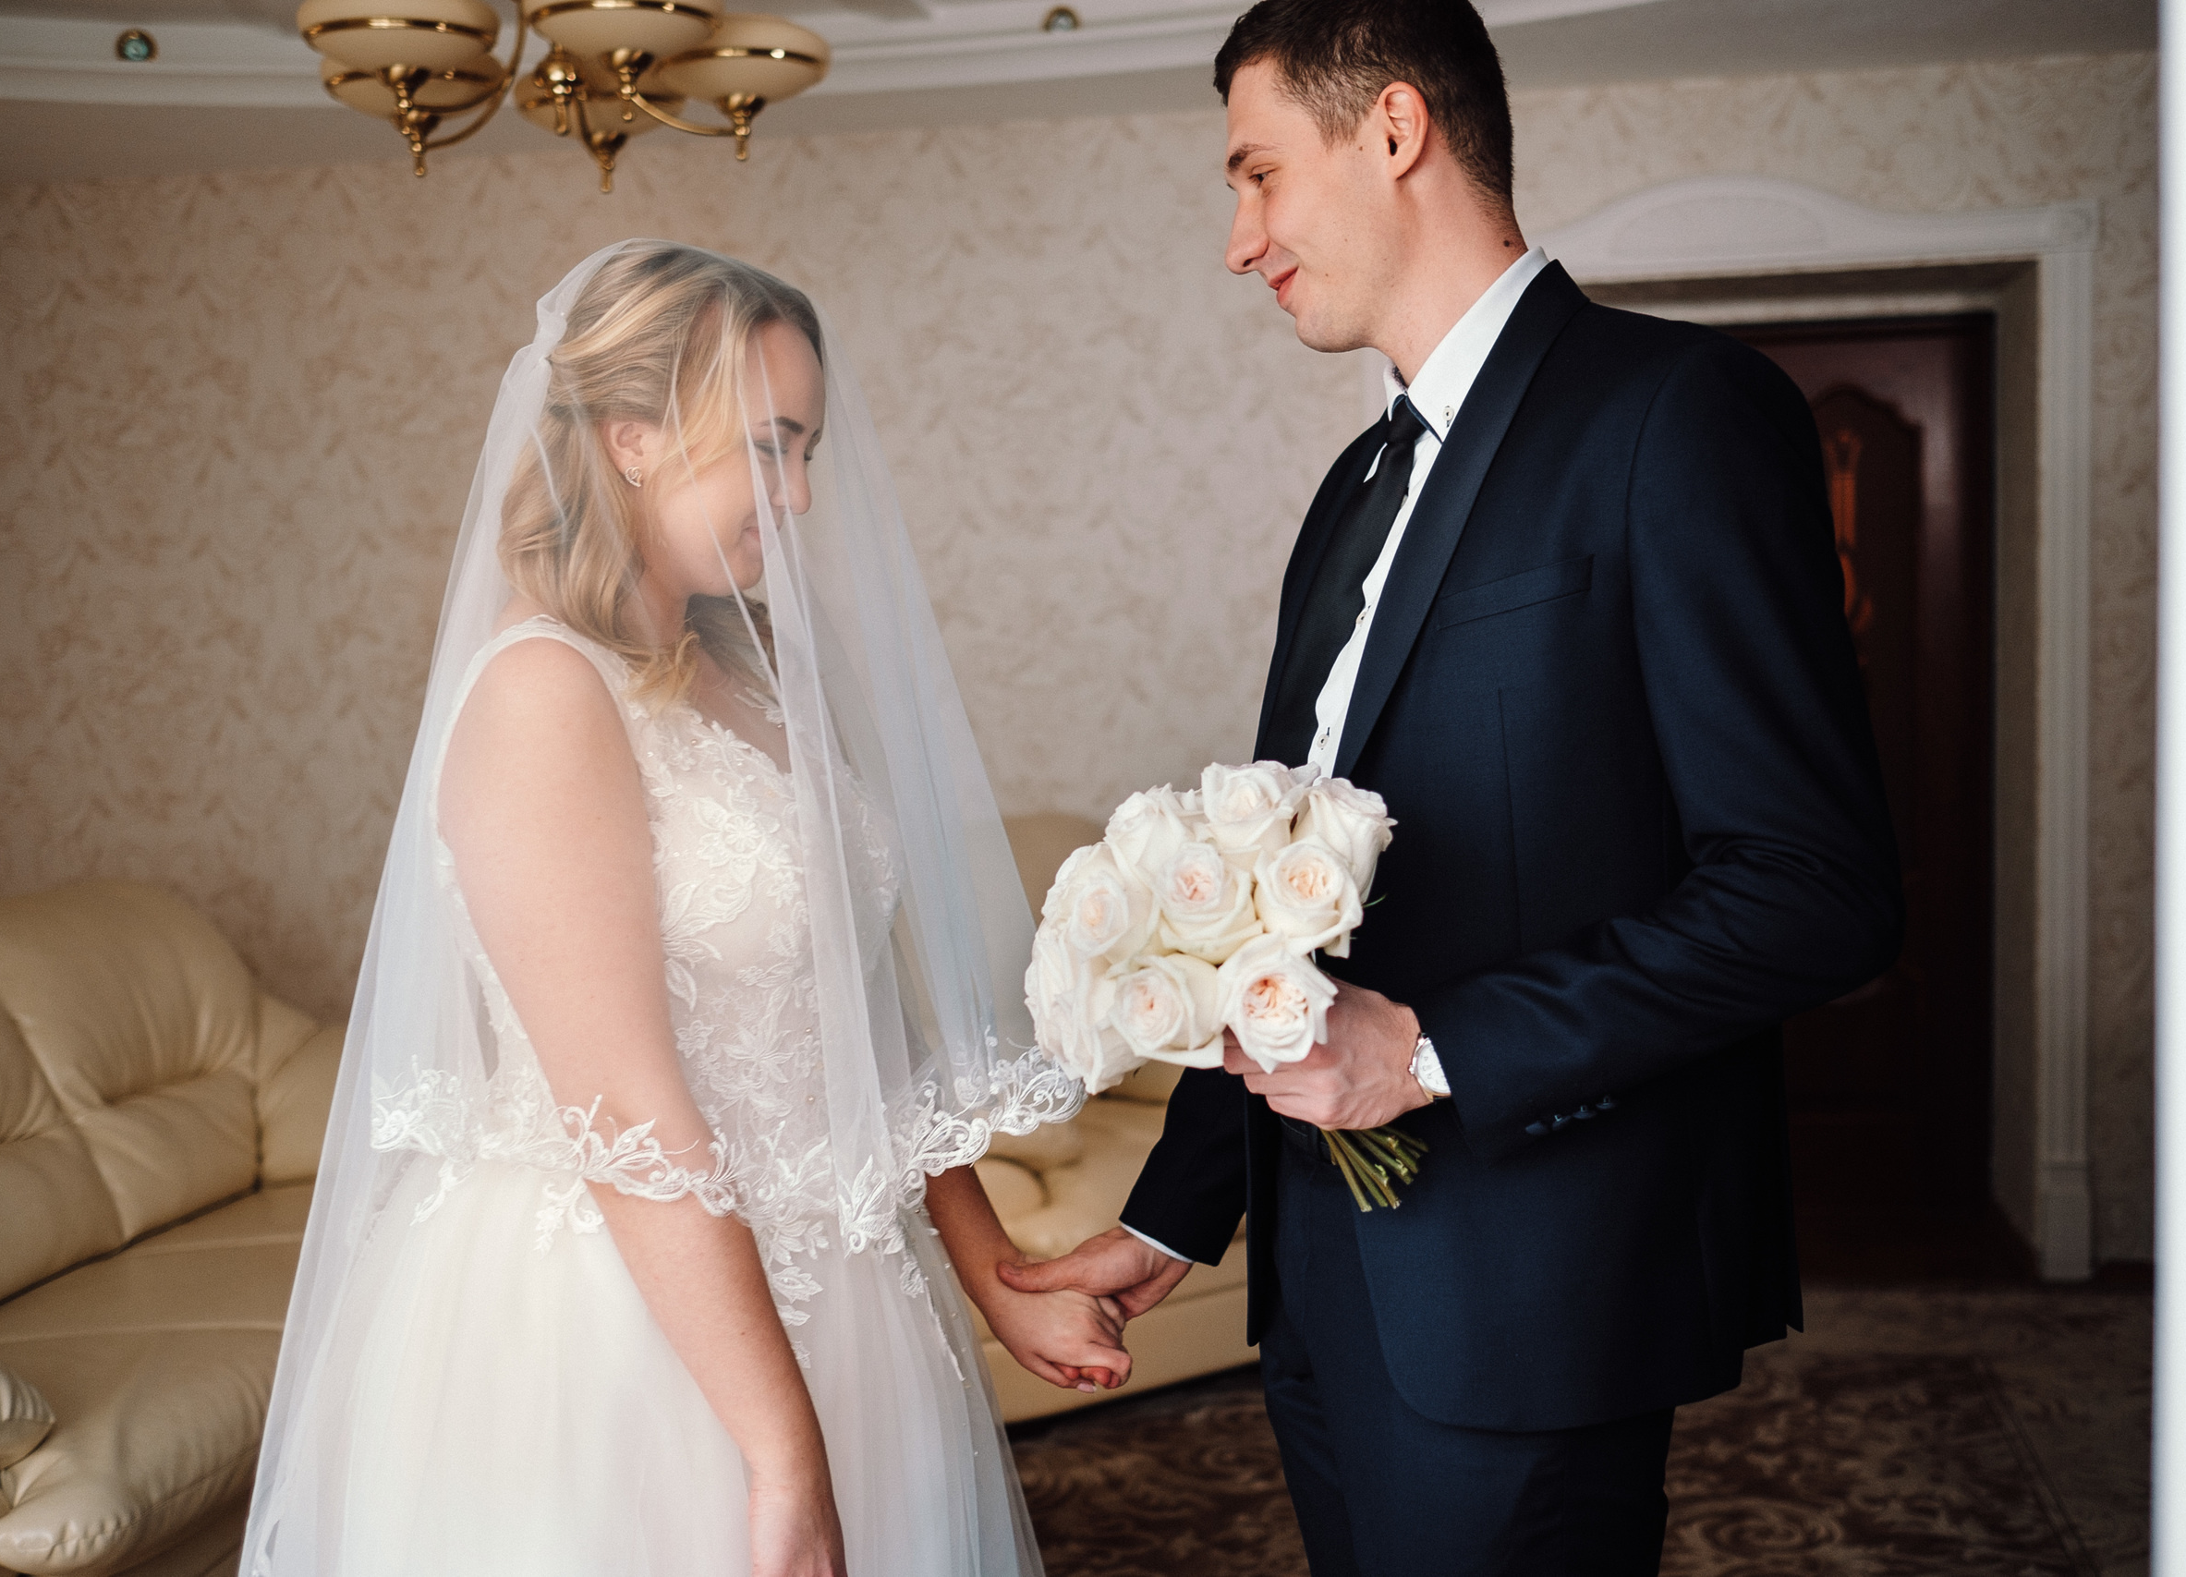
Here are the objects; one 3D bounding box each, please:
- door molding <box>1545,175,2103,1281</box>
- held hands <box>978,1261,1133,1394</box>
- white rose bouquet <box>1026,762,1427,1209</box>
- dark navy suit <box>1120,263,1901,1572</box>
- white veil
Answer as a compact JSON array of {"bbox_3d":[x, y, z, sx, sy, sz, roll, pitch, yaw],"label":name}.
[{"bbox_3d":[1.254,-0.085,4.517,1.392,2.188,0.080,-2,6,6],"label":"door molding"},{"bbox_3d":[-0.026,0.386,1.649,0.120,0.100,0.100,-2,6,0],"label":"held hands"},{"bbox_3d":[0.101,0.132,1.361,0.225,0.305,0.225,-33,40,3],"label":"white rose bouquet"},{"bbox_3d":[0.310,0.483,1.615,0.450,1.660,0.510,-6,7,-28],"label":"dark navy suit"},{"bbox_3d":[-0.293,0.178,1.515,0.560,1.050,0.470,0,7,25],"label":"white veil"}]

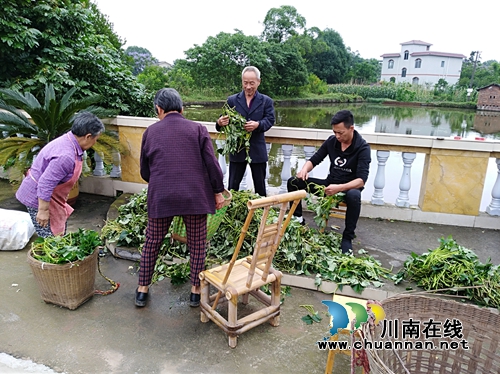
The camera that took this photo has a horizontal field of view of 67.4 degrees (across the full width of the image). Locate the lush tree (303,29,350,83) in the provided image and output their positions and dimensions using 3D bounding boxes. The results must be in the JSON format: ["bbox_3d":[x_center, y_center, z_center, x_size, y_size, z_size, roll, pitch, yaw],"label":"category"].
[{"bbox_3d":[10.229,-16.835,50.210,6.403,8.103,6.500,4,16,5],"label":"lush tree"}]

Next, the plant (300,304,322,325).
[{"bbox_3d":[0.433,0.874,2.645,0.150,0.060,0.190,9,17,23],"label":"plant"}]

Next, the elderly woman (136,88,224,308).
[{"bbox_3d":[-0.490,0.088,2.648,0.580,1.500,0.500,0,16,-8],"label":"elderly woman"}]

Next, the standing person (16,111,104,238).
[{"bbox_3d":[-1.448,0.084,2.949,0.650,1.270,0.450,-2,16,-16],"label":"standing person"}]

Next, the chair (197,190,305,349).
[{"bbox_3d":[-0.007,0.461,2.337,0.430,0.988,0.520,-10,20,-38],"label":"chair"}]

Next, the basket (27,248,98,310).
[{"bbox_3d":[-1.317,0.622,2.699,0.460,0.380,0.460,-3,16,-17],"label":"basket"}]

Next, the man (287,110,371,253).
[{"bbox_3d":[0.757,-0.099,3.599,0.680,1.280,0.720,14,19,35],"label":"man"}]

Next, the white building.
[{"bbox_3d":[29.270,-20.029,62.602,9.000,8.220,10.000,-9,19,-35],"label":"white building"}]

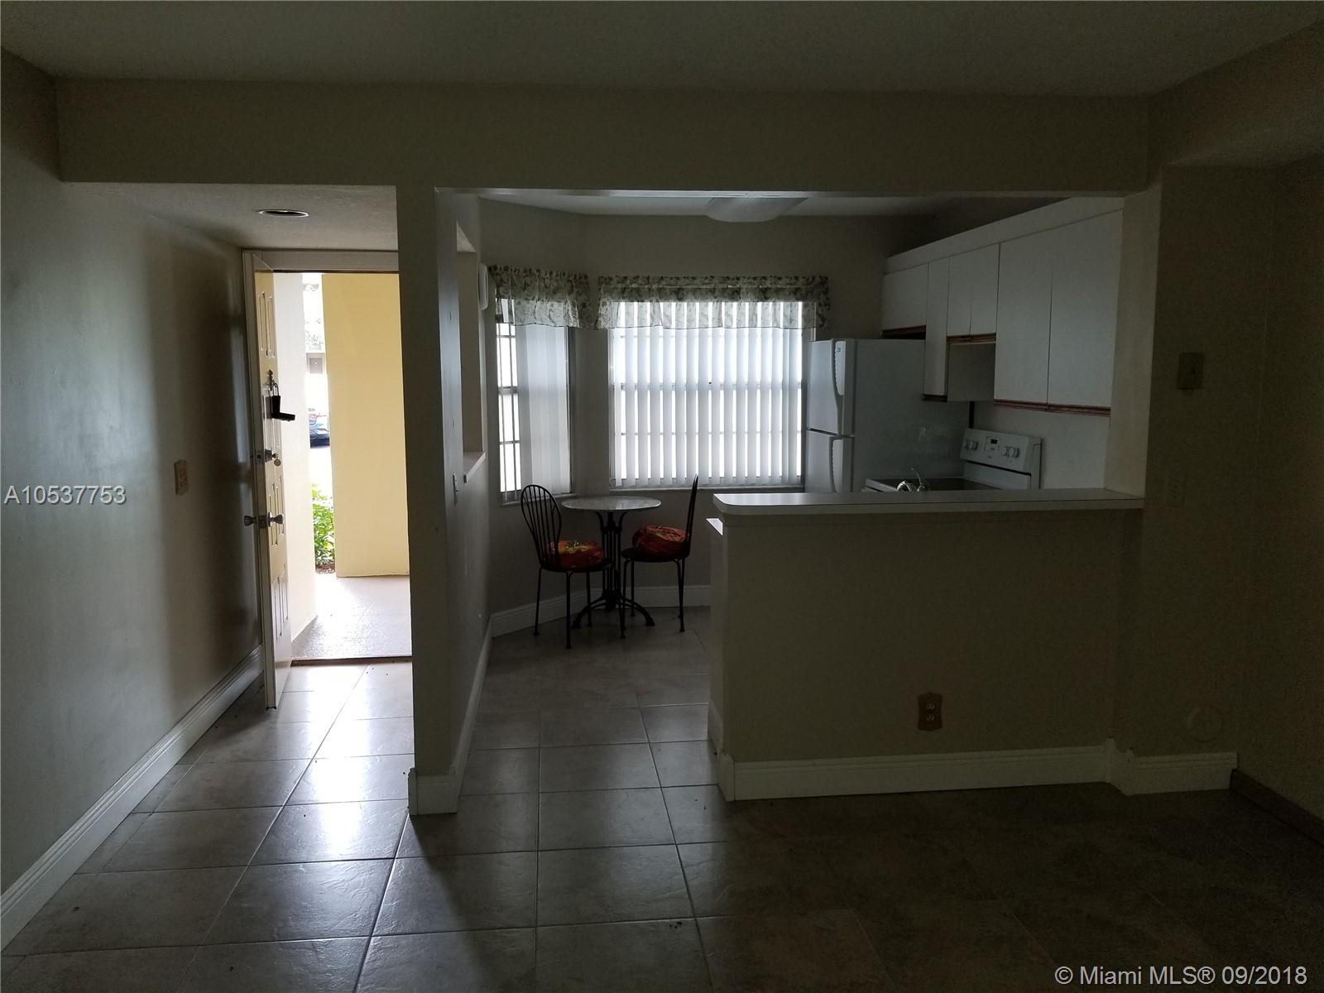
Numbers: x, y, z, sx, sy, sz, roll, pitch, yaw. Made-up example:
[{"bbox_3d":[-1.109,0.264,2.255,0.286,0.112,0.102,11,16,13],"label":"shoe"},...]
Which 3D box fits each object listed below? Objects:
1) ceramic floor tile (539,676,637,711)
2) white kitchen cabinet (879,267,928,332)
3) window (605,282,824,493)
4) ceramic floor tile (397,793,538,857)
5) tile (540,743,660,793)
[{"bbox_3d":[-0.355,0.964,4.794,0.450,0.010,0.450,-1,7,-7],"label":"ceramic floor tile"},{"bbox_3d":[1.630,-1.196,6.068,0.320,0.375,0.781,-1,7,-6],"label":"white kitchen cabinet"},{"bbox_3d":[0.326,-0.711,6.292,1.418,1.304,0.120,-1,8,-6],"label":"window"},{"bbox_3d":[-0.641,1.116,3.375,0.441,0.009,0.438,-1,7,-7],"label":"ceramic floor tile"},{"bbox_3d":[-0.253,1.073,3.916,0.450,0.010,0.450,-1,7,-7],"label":"tile"}]

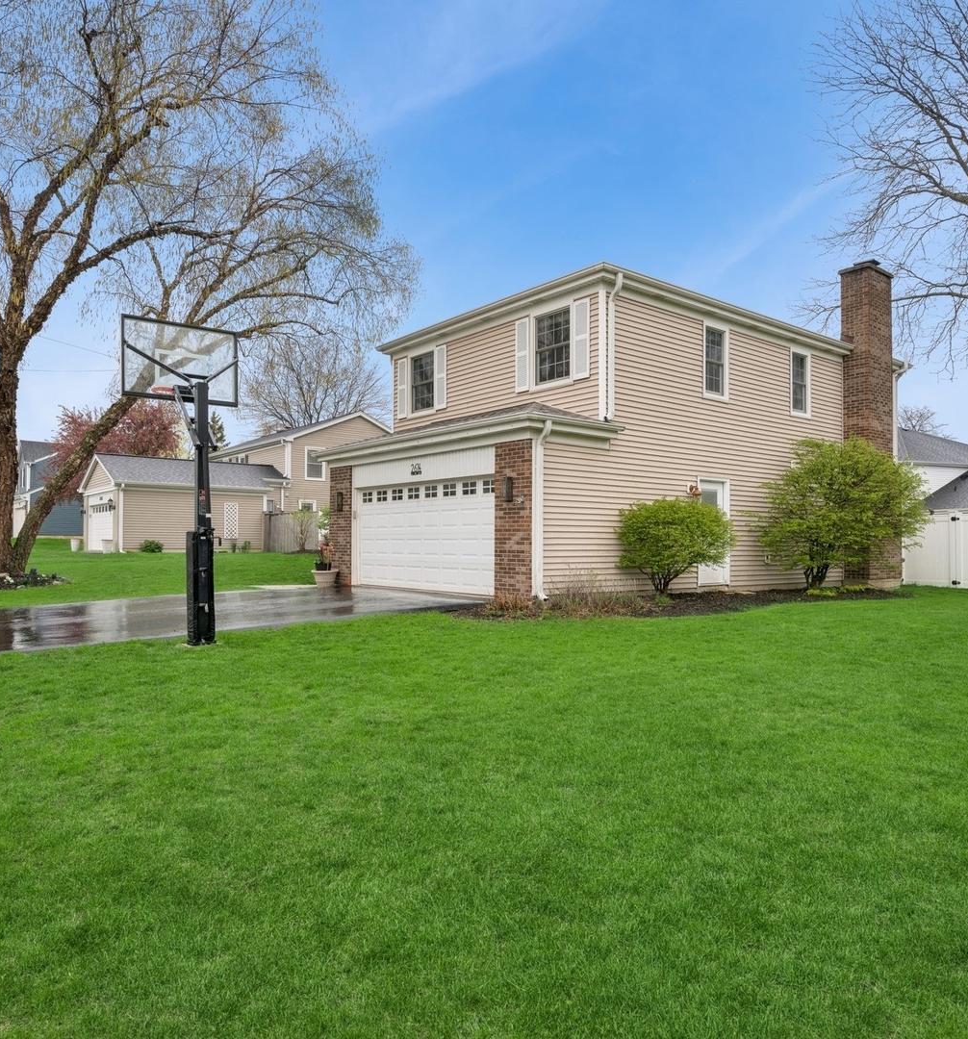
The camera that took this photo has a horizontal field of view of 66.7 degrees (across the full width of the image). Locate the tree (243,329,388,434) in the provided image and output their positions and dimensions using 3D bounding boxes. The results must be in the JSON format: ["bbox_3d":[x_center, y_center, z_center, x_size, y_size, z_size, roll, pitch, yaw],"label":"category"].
[{"bbox_3d":[-11.375,-5.454,50.000,10.800,14.910,10.800,1,-1,0],"label":"tree"}]

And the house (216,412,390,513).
[{"bbox_3d":[-9.674,-1.600,39.286,7.600,6.600,12.400,1,-1,-38],"label":"house"}]

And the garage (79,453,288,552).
[{"bbox_3d":[-14.920,-0.800,35.580,7.200,4.650,7.500,1,-1,-38],"label":"garage"}]

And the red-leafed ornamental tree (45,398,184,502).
[{"bbox_3d":[-21.090,-2.619,42.000,7.700,8.520,7.700,1,-1,0],"label":"red-leafed ornamental tree"}]

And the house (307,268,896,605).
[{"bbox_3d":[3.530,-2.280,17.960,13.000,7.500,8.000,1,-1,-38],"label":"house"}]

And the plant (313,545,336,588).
[{"bbox_3d":[-3.433,1.013,15.900,0.540,0.920,0.540,1,-1,0],"label":"plant"}]

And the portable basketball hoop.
[{"bbox_3d":[-3.710,-0.490,9.110,1.370,3.900,1.600,1,-1,-38],"label":"portable basketball hoop"}]

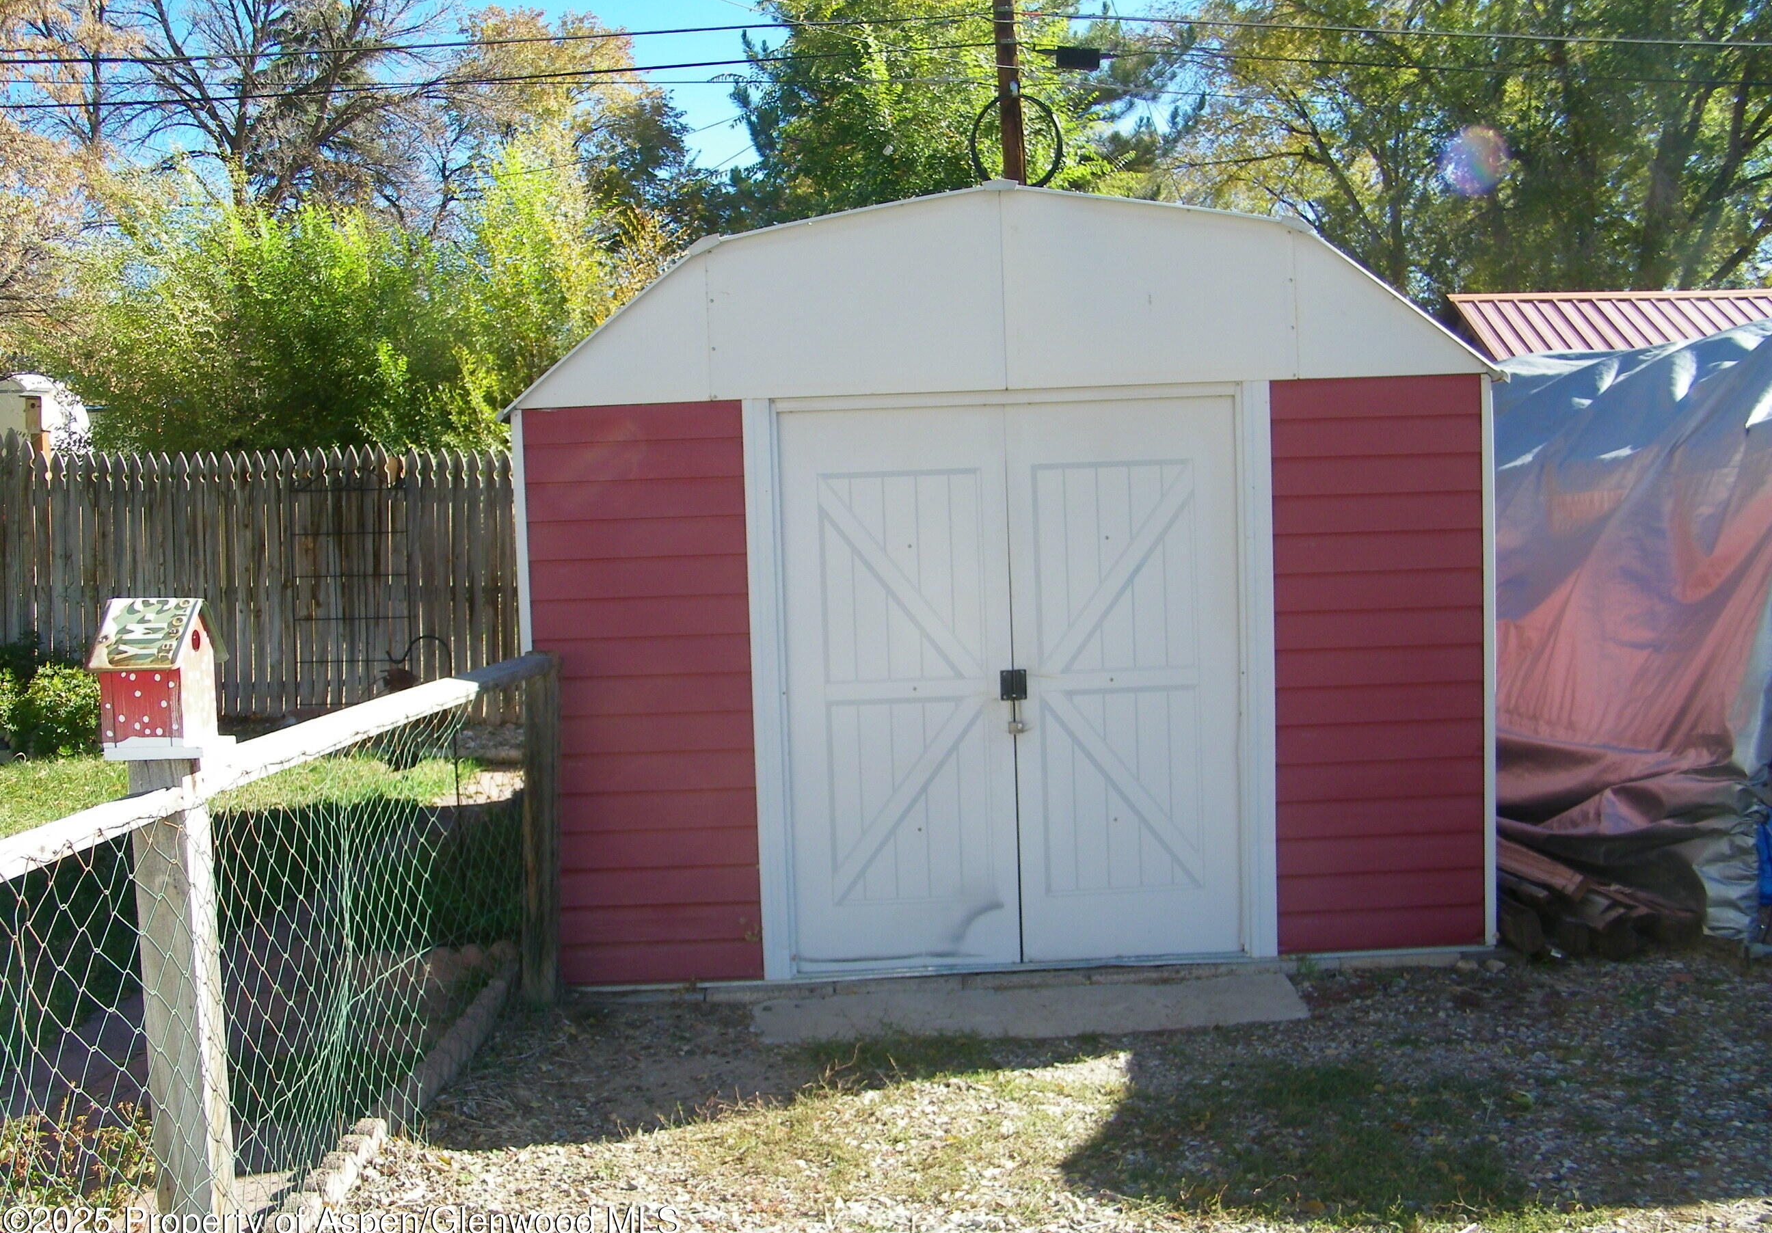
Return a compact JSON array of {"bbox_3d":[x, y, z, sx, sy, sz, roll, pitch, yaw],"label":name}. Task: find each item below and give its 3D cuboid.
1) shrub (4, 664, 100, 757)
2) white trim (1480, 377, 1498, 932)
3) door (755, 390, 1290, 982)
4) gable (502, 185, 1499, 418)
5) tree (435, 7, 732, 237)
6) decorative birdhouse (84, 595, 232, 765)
[{"bbox_3d":[-5.202,0.591,10.200,0.650,0.580,0.620,-2,5,0],"label":"shrub"},{"bbox_3d":[1.894,0.151,5.153,0.042,1.810,0.045,-2,5,-1],"label":"white trim"},{"bbox_3d":[0.402,0.209,5.107,1.629,1.811,0.070,-2,5,-1],"label":"door"},{"bbox_3d":[0.355,-1.002,4.989,3.090,0.664,0.090,-2,5,-1],"label":"gable"},{"bbox_3d":[-5.503,-5.981,30.418,5.600,10.420,5.600,-2,5,0],"label":"tree"},{"bbox_3d":[-1.250,0.105,2.841,0.183,0.270,0.158,-2,5,7],"label":"decorative birdhouse"}]

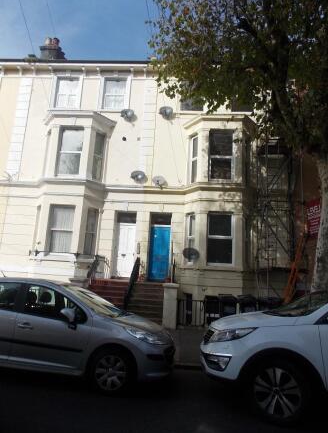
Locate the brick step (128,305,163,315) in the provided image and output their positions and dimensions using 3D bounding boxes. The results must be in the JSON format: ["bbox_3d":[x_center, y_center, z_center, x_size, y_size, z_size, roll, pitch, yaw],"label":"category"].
[{"bbox_3d":[-0.517,2.805,8.942,1.160,0.157,0.290,2,-11,4],"label":"brick step"}]

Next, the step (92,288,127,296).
[{"bbox_3d":[-1.817,2.531,9.615,1.260,0.157,0.290,2,-11,4],"label":"step"}]

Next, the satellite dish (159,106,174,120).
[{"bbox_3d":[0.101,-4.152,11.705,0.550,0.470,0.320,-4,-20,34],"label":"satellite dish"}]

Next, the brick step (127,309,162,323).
[{"bbox_3d":[-0.529,2.905,8.649,1.140,0.157,0.290,2,-11,4],"label":"brick step"}]

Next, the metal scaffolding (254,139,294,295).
[{"bbox_3d":[4.154,0.209,10.381,1.240,6.100,1.200,2,-11,4],"label":"metal scaffolding"}]

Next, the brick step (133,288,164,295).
[{"bbox_3d":[-0.479,2.506,9.822,1.220,0.157,0.290,2,-11,4],"label":"brick step"}]

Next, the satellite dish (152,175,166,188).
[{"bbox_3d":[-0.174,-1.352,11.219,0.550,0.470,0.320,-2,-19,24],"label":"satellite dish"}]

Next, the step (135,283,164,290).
[{"bbox_3d":[-0.469,2.482,10.449,1.220,0.170,0.310,2,-10,2],"label":"step"}]

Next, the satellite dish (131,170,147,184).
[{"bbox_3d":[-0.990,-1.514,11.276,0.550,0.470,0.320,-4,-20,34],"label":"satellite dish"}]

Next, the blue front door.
[{"bbox_3d":[-0.136,1.449,11.281,0.800,2.090,0.070,2,-10,2],"label":"blue front door"}]

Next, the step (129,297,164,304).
[{"bbox_3d":[-0.504,2.705,9.235,1.180,0.157,0.290,2,-11,4],"label":"step"}]

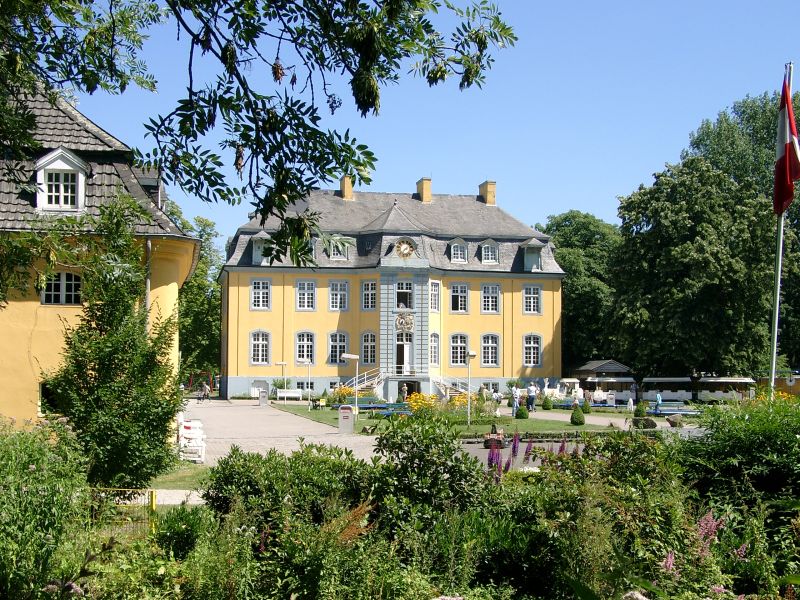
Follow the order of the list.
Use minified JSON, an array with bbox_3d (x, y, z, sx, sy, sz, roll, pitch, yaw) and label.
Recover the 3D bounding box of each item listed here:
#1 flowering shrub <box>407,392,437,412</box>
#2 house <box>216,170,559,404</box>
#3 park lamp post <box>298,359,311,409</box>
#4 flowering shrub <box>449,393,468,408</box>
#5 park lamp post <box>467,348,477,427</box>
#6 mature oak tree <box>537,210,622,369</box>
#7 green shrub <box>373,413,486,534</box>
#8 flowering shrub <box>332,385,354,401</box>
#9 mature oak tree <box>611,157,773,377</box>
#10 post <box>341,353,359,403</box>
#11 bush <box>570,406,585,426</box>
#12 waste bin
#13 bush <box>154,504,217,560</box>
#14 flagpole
[{"bbox_3d":[1.107,5.377,59.443,1.500,1.150,1.400,0,-4,1],"label":"flowering shrub"},{"bbox_3d":[-1.109,-0.911,113.091,32.200,21.000,19.000,1,-4,-11],"label":"house"},{"bbox_3d":[-5.683,5.049,67.974,0.850,3.120,0.250,1,-4,-10],"label":"park lamp post"},{"bbox_3d":[3.482,6.057,68.787,1.250,1.080,1.200,0,-4,3],"label":"flowering shrub"},{"bbox_3d":[2.804,3.472,44.936,0.270,2.980,0.700,2,-4,-20],"label":"park lamp post"},{"bbox_3d":[20.185,0.619,126.699,11.000,20.360,11.000,0,-4,0],"label":"mature oak tree"},{"bbox_3d":[0.387,2.295,15.552,1.500,1.500,1.450,0,-4,0],"label":"green shrub"},{"bbox_3d":[-4.563,7.454,91.052,1.900,1.510,1.800,0,-4,0],"label":"flowering shrub"},{"bbox_3d":[27.826,-1.972,110.805,15.300,23.450,14.500,0,-4,0],"label":"mature oak tree"},{"bbox_3d":[-2.359,4.089,53.756,0.850,3.130,0.250,1,-4,-10],"label":"post"},{"bbox_3d":[7.220,4.718,46.939,0.590,0.790,0.590,0,-4,9],"label":"bush"},{"bbox_3d":[-1.791,4.096,39.573,0.490,0.980,0.460,0,-4,5],"label":"waste bin"},{"bbox_3d":[-2.278,2.439,12.295,0.600,0.560,0.580,1,-4,-11],"label":"bush"},{"bbox_3d":[8.142,-0.725,24.805,0.160,8.920,0.160,5,-4,0],"label":"flagpole"}]

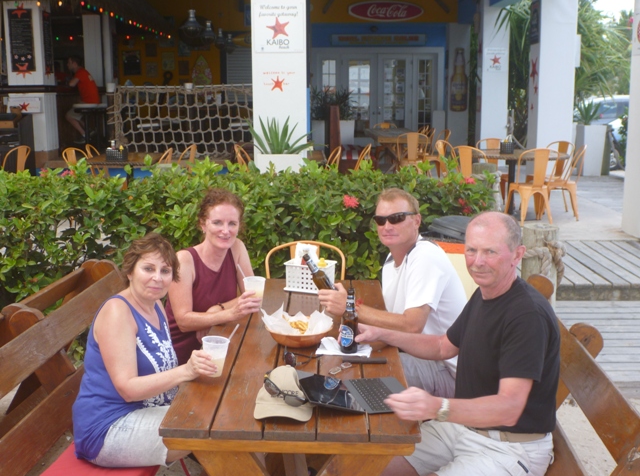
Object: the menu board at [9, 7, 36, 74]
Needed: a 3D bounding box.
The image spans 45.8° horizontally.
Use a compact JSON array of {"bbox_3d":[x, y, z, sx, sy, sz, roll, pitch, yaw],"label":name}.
[{"bbox_3d":[-4.124,-2.729,10.500,0.335,0.850,0.030,0,11,0],"label":"menu board"}]

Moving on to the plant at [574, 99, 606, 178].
[{"bbox_3d":[4.671,-1.716,12.974,0.560,1.330,0.540,0,11,0],"label":"plant"}]

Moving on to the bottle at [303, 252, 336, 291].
[{"bbox_3d":[0.006,0.167,3.220,0.062,0.232,0.062,-35,6,0],"label":"bottle"}]

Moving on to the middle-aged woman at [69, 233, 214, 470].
[{"bbox_3d":[-0.545,0.582,2.687,0.690,1.210,0.480,7,13,32],"label":"middle-aged woman"}]

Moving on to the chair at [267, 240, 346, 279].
[{"bbox_3d":[-0.082,0.476,4.281,0.460,0.850,0.510,0,11,0],"label":"chair"}]

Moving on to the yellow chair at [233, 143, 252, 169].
[{"bbox_3d":[-0.754,-0.682,9.042,0.480,0.850,0.440,1,11,7],"label":"yellow chair"}]

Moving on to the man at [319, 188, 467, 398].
[{"bbox_3d":[0.285,0.447,3.129,0.710,1.310,0.540,-7,13,-33],"label":"man"}]

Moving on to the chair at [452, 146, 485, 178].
[{"bbox_3d":[1.851,-0.673,8.921,0.510,0.850,0.460,-10,14,-42],"label":"chair"}]

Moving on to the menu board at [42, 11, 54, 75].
[{"bbox_3d":[-3.842,-2.761,10.720,0.030,0.850,0.330,0,11,0],"label":"menu board"}]

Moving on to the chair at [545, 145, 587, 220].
[{"bbox_3d":[2.878,-0.672,8.918,0.510,0.850,0.460,3,11,16],"label":"chair"}]

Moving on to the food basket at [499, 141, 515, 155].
[{"bbox_3d":[2.182,-1.057,8.826,0.170,0.140,0.190,3,11,14],"label":"food basket"}]

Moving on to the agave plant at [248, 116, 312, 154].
[{"bbox_3d":[-0.365,-0.937,7.000,0.620,0.370,0.600,0,11,0],"label":"agave plant"}]

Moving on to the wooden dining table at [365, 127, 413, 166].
[{"bbox_3d":[1.356,-1.435,13.128,0.880,0.760,2.300,0,11,0],"label":"wooden dining table"}]

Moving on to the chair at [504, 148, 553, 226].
[{"bbox_3d":[2.393,-0.593,8.497,0.460,0.850,0.510,-2,11,-11],"label":"chair"}]

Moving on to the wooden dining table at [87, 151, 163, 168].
[{"bbox_3d":[-2.000,-0.464,7.954,0.660,0.750,1.050,0,11,-2],"label":"wooden dining table"}]

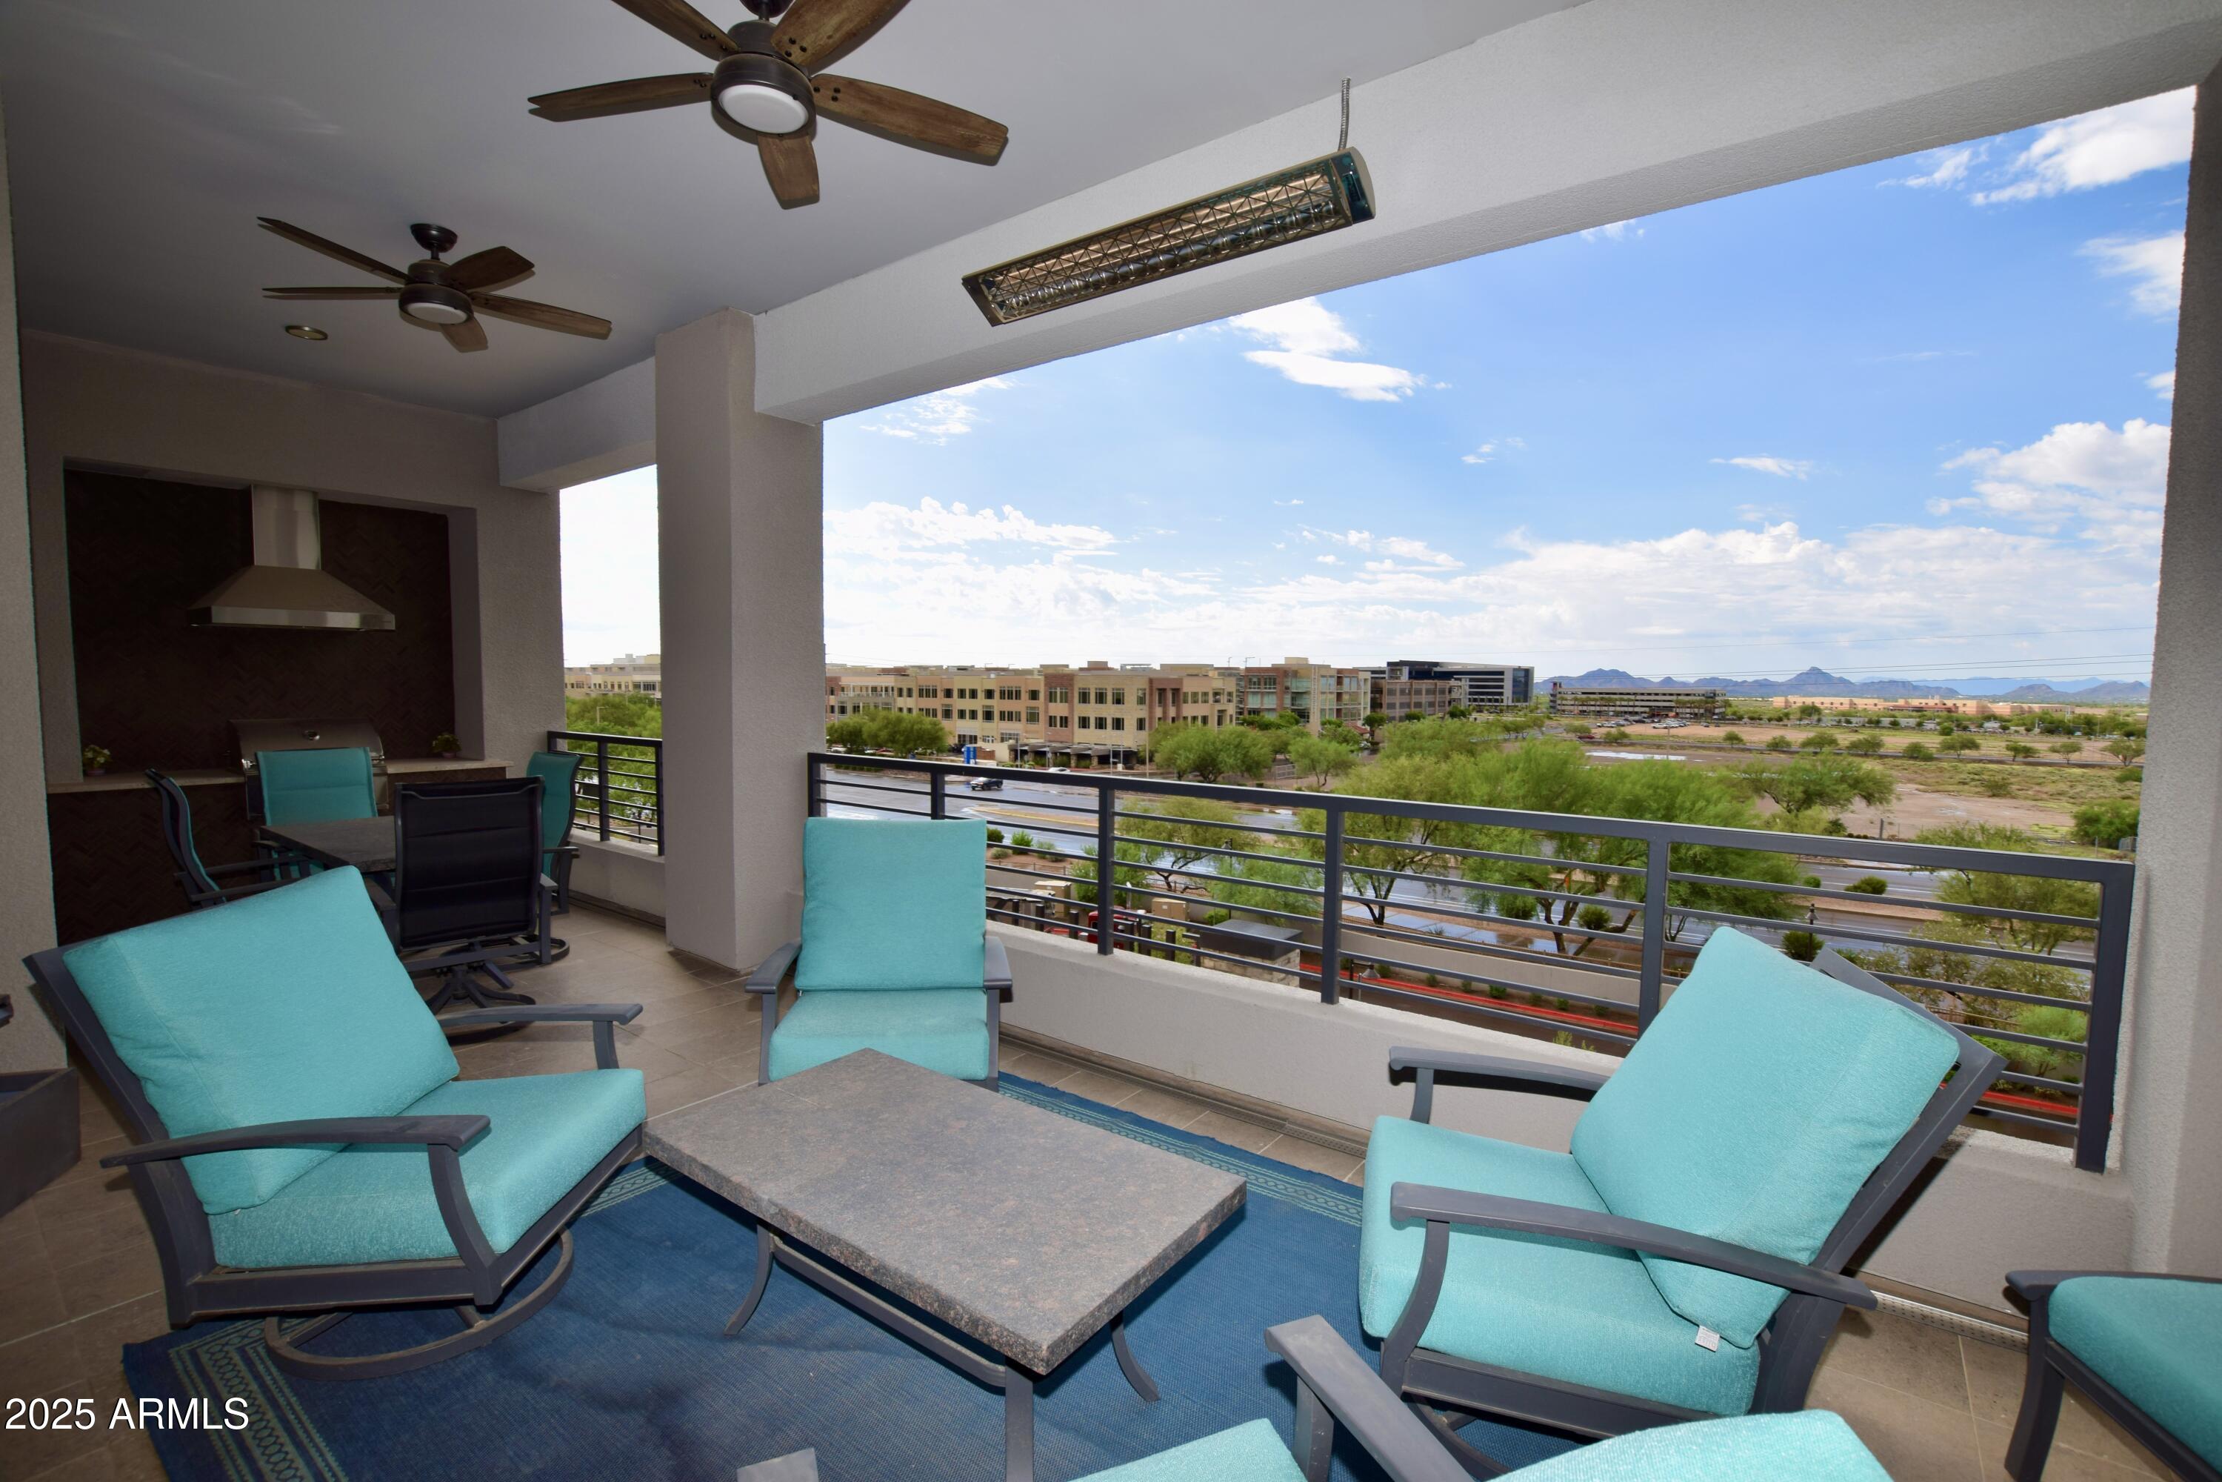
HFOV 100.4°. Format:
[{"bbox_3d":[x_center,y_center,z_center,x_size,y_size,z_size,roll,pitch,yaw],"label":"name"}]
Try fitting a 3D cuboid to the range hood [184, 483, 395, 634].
[{"bbox_3d":[-4.888,-1.090,5.562,0.560,0.810,0.940,4,4,39],"label":"range hood"}]

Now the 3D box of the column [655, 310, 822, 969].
[{"bbox_3d":[-1.938,-0.479,4.883,0.680,3.200,0.500,3,4,35],"label":"column"}]

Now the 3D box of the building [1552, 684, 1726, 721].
[{"bbox_3d":[281.082,-21.240,498.030,83.000,15.000,28.000,2,4,21],"label":"building"}]

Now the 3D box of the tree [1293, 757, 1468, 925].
[{"bbox_3d":[13.290,4.854,45.000,8.400,8.357,7.728,2,4,16],"label":"tree"}]

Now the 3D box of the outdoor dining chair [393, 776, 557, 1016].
[{"bbox_3d":[-2.761,0.658,3.890,0.740,1.020,0.640,4,4,40],"label":"outdoor dining chair"}]

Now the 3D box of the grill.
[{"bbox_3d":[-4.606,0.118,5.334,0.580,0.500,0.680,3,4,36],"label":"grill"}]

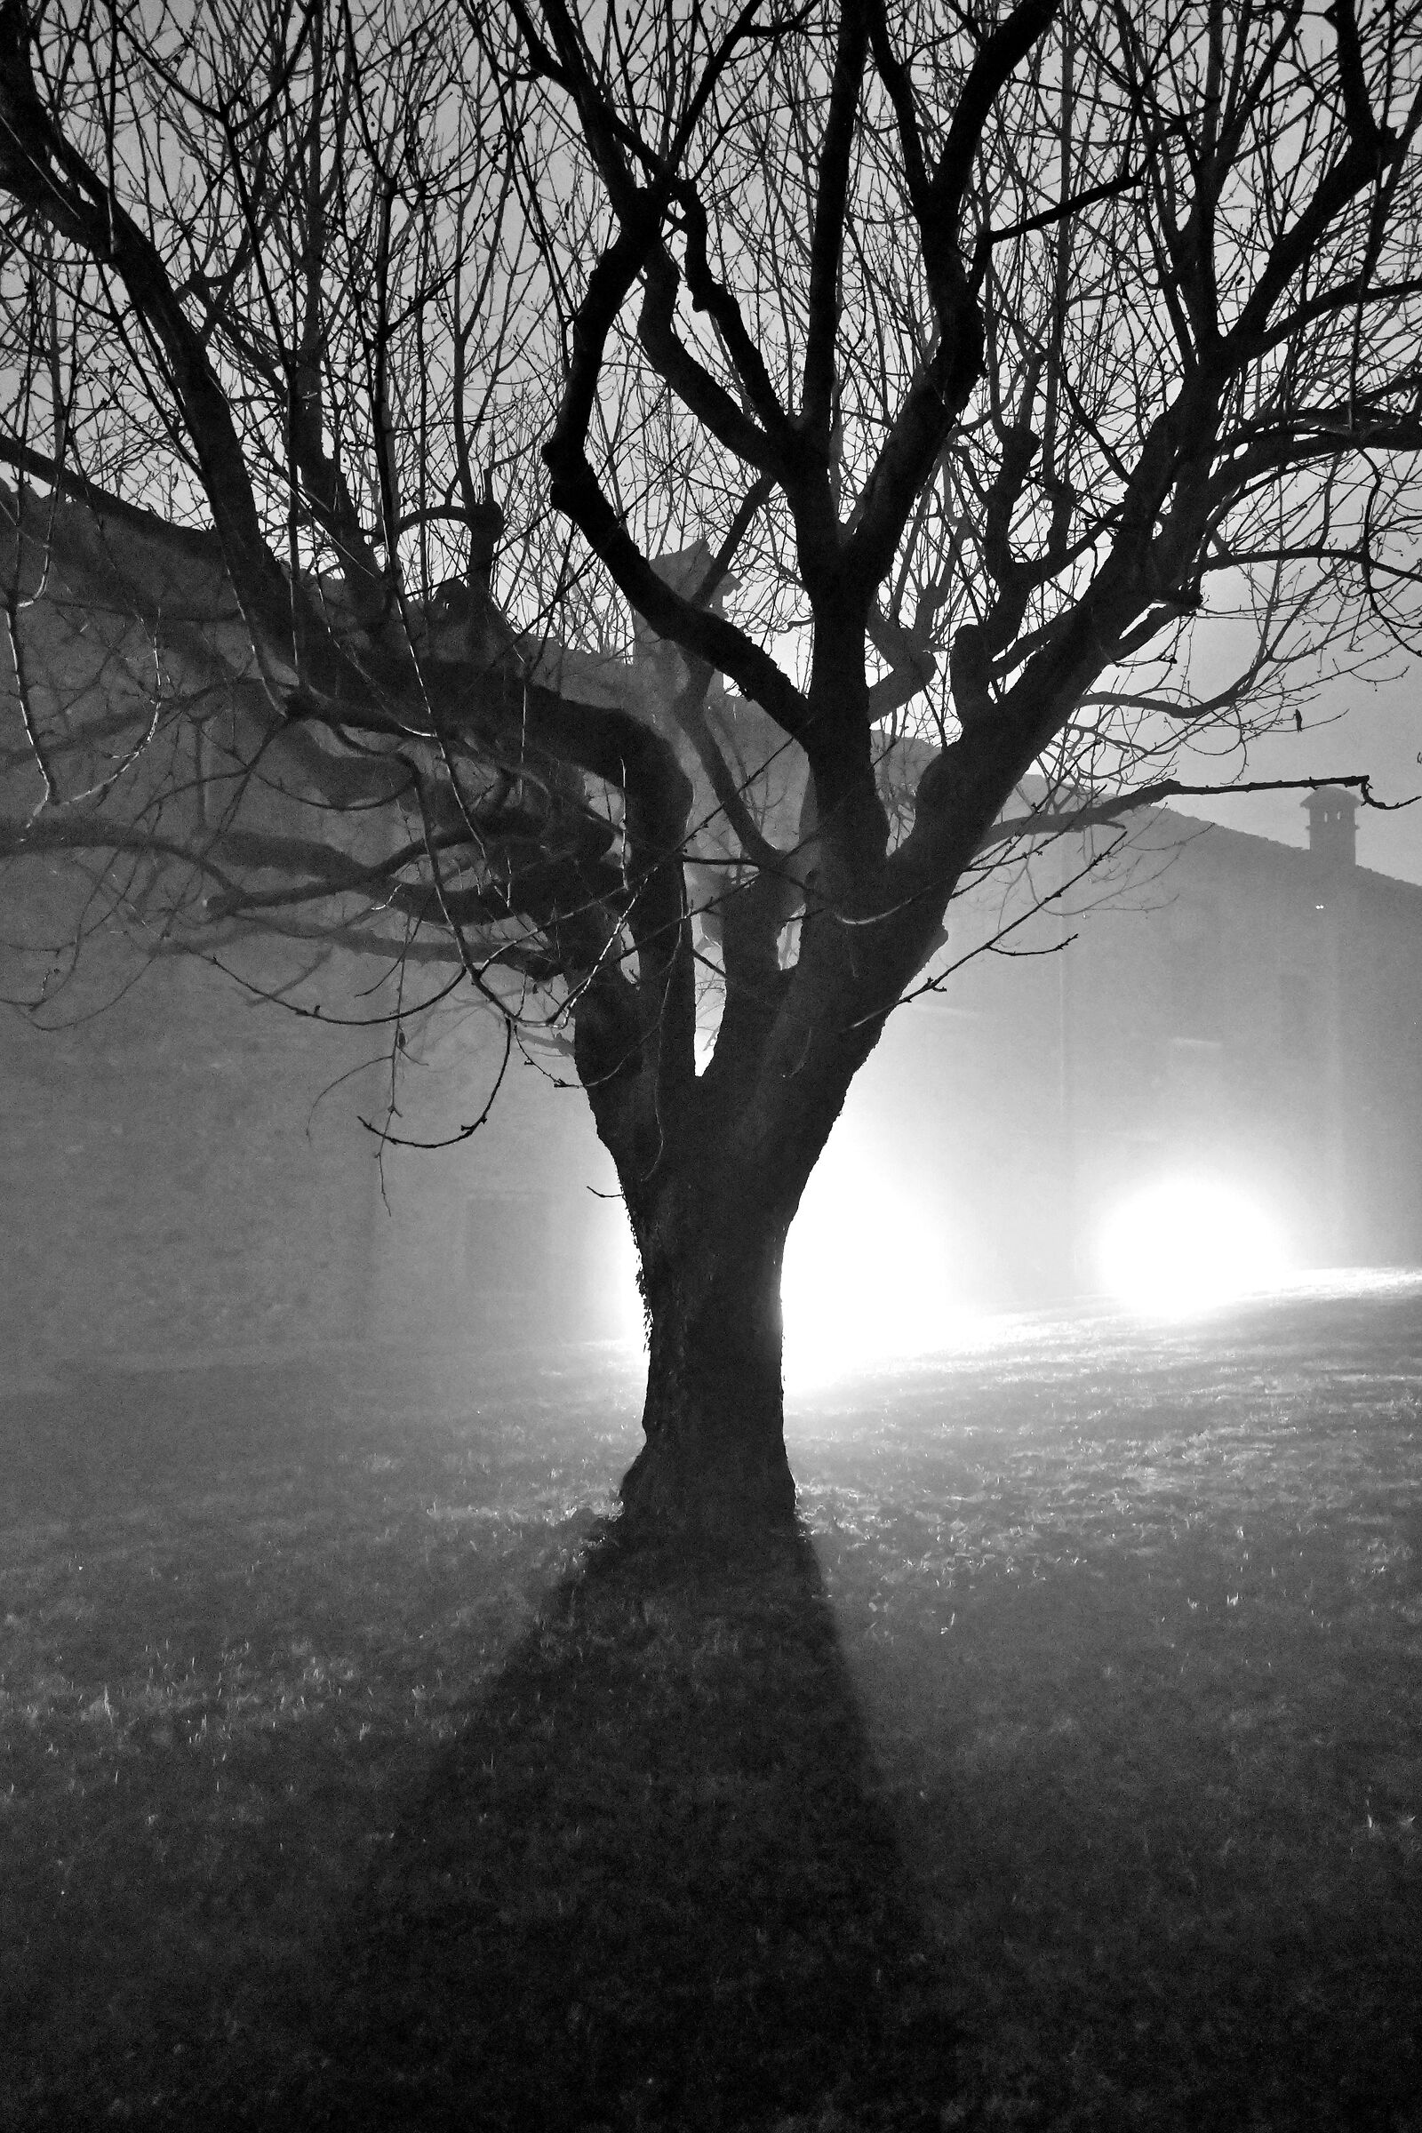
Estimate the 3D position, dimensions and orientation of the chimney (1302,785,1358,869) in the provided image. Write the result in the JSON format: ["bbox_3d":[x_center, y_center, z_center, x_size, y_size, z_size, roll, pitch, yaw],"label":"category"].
[{"bbox_3d":[8.494,-3.279,19.500,0.700,1.150,0.700,4,-5,-40],"label":"chimney"}]

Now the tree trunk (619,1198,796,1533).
[{"bbox_3d":[-0.014,1.255,6.000,0.730,1.420,0.680,1,-4,0],"label":"tree trunk"}]

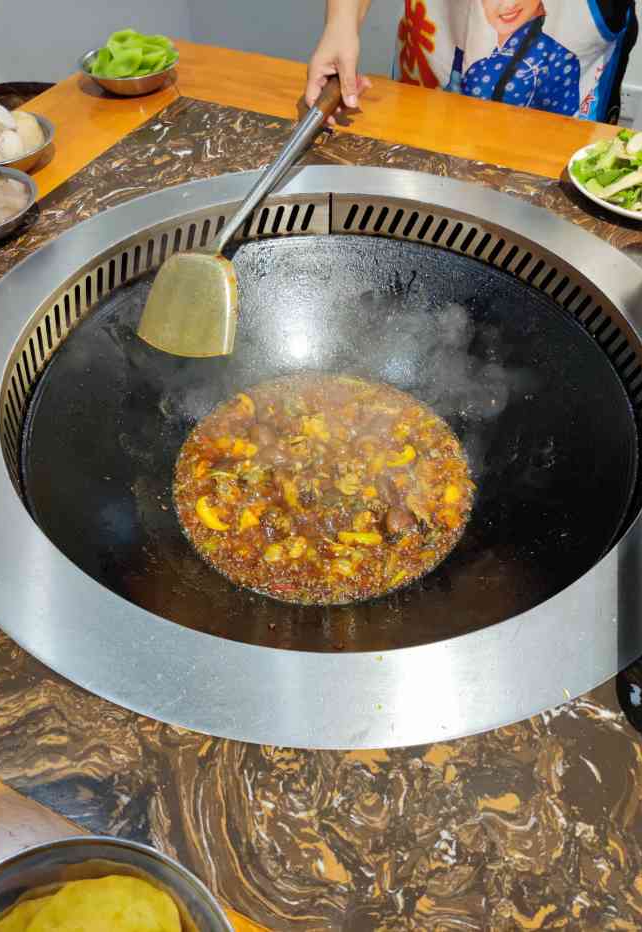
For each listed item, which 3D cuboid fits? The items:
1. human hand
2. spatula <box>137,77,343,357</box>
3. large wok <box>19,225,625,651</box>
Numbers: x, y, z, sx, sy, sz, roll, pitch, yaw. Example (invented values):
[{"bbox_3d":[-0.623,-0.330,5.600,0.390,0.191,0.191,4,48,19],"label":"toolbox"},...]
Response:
[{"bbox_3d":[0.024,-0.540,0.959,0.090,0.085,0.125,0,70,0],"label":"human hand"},{"bbox_3d":[-0.061,-0.348,0.875,0.115,0.060,0.530,15,63,19],"label":"spatula"},{"bbox_3d":[0.009,-0.019,0.787,0.615,0.170,0.615,1,50,0],"label":"large wok"}]

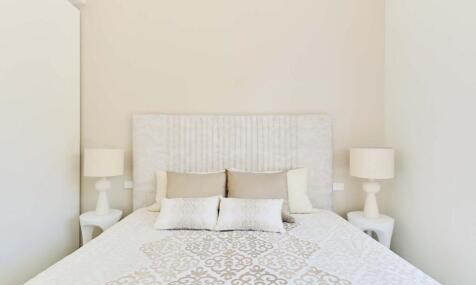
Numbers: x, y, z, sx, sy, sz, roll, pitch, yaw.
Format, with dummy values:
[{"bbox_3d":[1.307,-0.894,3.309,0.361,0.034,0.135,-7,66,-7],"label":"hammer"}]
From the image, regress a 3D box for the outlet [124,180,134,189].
[{"bbox_3d":[-1.085,0.426,2.120,0.100,0.075,0.015,0,0,0],"label":"outlet"}]

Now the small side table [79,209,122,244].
[{"bbox_3d":[-1.235,0.885,1.930,0.370,0.460,0.370,0,0,0],"label":"small side table"}]

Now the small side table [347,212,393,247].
[{"bbox_3d":[1.170,0.885,1.870,0.380,0.460,0.380,0,0,0],"label":"small side table"}]

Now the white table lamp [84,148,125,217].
[{"bbox_3d":[-1.215,0.358,1.940,0.330,0.595,0.330,0,0,0],"label":"white table lamp"}]

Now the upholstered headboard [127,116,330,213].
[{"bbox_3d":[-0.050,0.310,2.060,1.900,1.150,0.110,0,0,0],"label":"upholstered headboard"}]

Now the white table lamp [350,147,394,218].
[{"bbox_3d":[1.185,0.352,1.870,0.335,0.605,0.335,0,0,0],"label":"white table lamp"}]

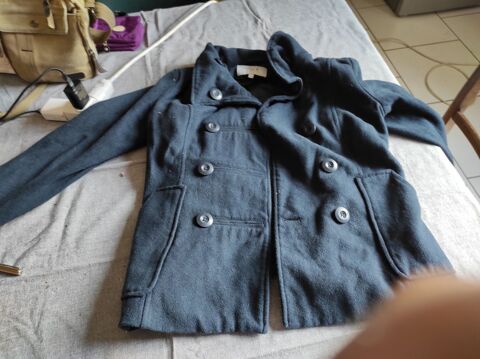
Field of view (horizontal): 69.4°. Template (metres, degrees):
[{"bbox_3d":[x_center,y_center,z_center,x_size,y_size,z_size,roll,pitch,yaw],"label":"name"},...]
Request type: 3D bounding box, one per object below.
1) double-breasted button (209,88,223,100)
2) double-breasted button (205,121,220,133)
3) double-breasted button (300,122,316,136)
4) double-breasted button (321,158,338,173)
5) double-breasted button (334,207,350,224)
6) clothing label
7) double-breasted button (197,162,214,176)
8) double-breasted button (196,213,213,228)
[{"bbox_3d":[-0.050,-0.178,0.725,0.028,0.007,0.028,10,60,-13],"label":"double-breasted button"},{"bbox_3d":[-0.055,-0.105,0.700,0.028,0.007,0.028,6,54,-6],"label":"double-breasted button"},{"bbox_3d":[0.138,-0.100,0.690,0.028,0.007,0.028,-3,55,7],"label":"double-breasted button"},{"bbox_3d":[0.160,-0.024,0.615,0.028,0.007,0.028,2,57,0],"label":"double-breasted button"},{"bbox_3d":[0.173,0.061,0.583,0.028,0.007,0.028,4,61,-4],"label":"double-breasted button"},{"bbox_3d":[0.030,-0.255,0.820,0.072,0.006,0.033,3,76,0],"label":"clothing label"},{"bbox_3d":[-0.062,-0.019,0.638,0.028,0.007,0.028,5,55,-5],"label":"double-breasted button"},{"bbox_3d":[-0.059,0.070,0.587,0.028,0.007,0.028,4,51,-4],"label":"double-breasted button"}]

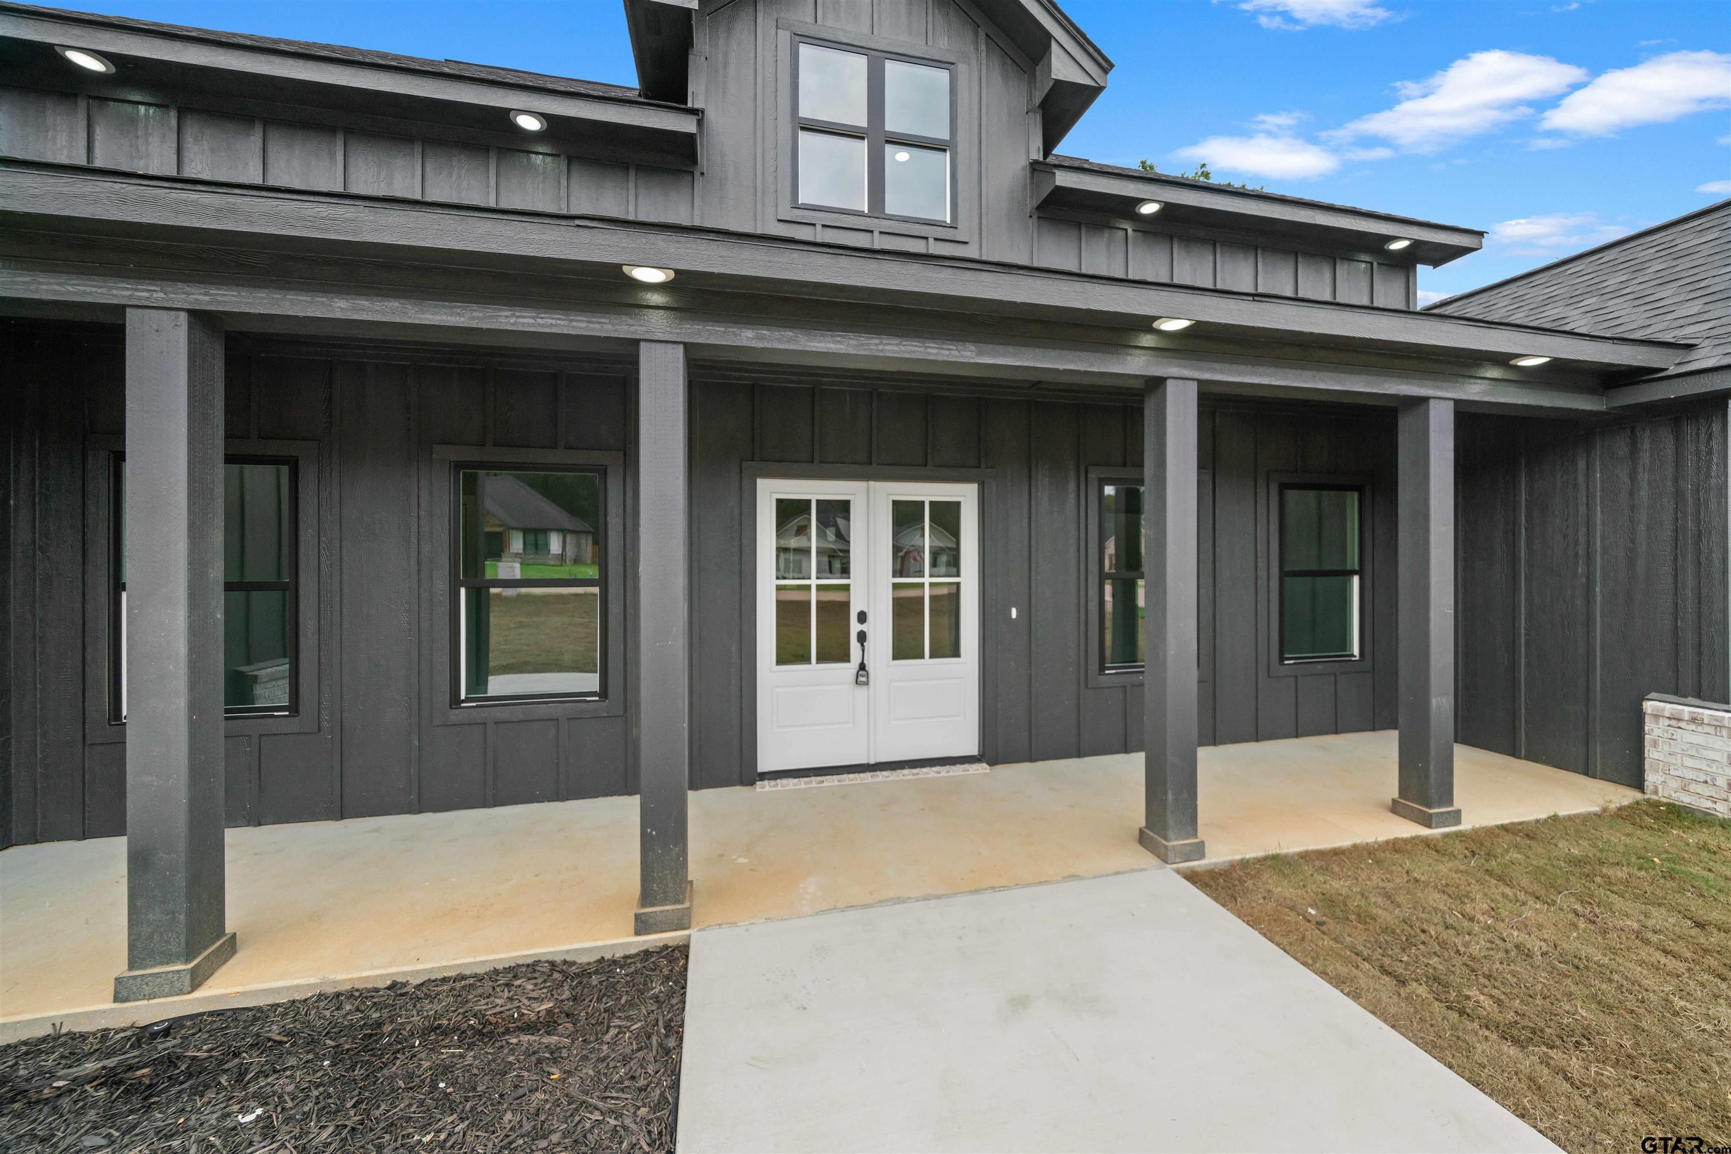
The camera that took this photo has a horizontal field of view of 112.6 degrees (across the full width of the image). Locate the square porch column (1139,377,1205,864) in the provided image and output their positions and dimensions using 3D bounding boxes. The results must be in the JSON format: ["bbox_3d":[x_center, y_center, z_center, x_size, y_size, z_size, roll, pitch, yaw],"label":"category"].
[{"bbox_3d":[1.637,0.228,3.097,0.217,2.497,0.215,-1,0,-12],"label":"square porch column"}]

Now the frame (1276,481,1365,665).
[{"bbox_3d":[3.933,-0.011,4.975,0.900,1.520,0.090,-1,0,-12],"label":"frame"}]

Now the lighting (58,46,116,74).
[{"bbox_3d":[-3.988,-2.638,2.954,0.175,0.030,0.175,-1,0,-12],"label":"lighting"}]

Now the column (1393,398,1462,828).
[{"bbox_3d":[3.370,0.212,3.475,0.217,2.497,0.215,-1,0,-12],"label":"column"}]

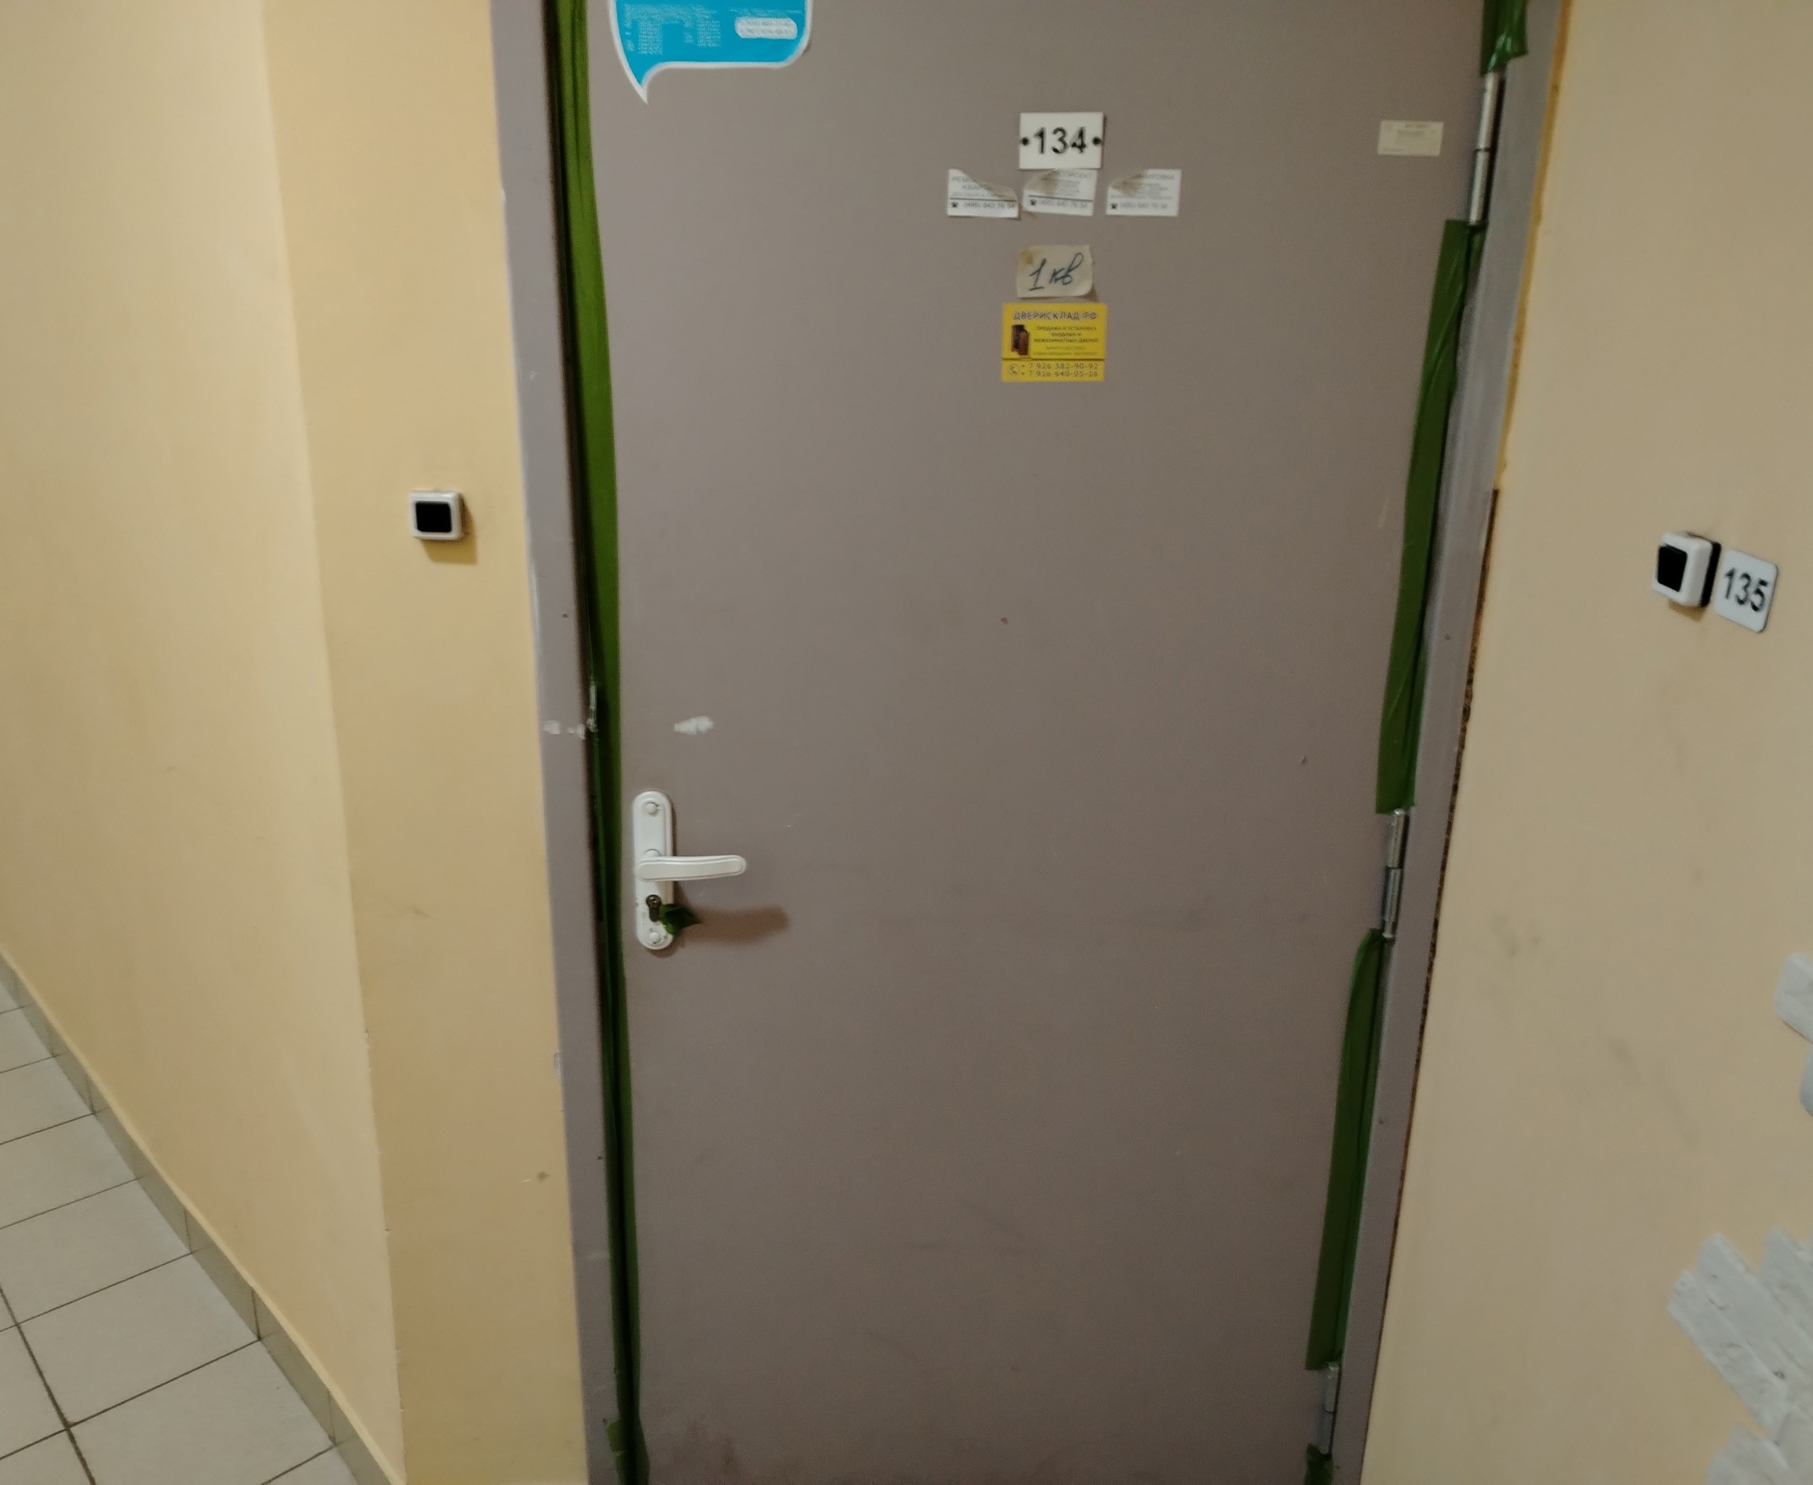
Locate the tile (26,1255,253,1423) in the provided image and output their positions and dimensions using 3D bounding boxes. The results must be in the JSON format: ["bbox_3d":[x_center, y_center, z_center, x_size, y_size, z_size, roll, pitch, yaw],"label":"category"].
[{"bbox_3d":[-1.234,0.951,2.205,0.266,0.010,0.298,-15,23,-42],"label":"tile"}]

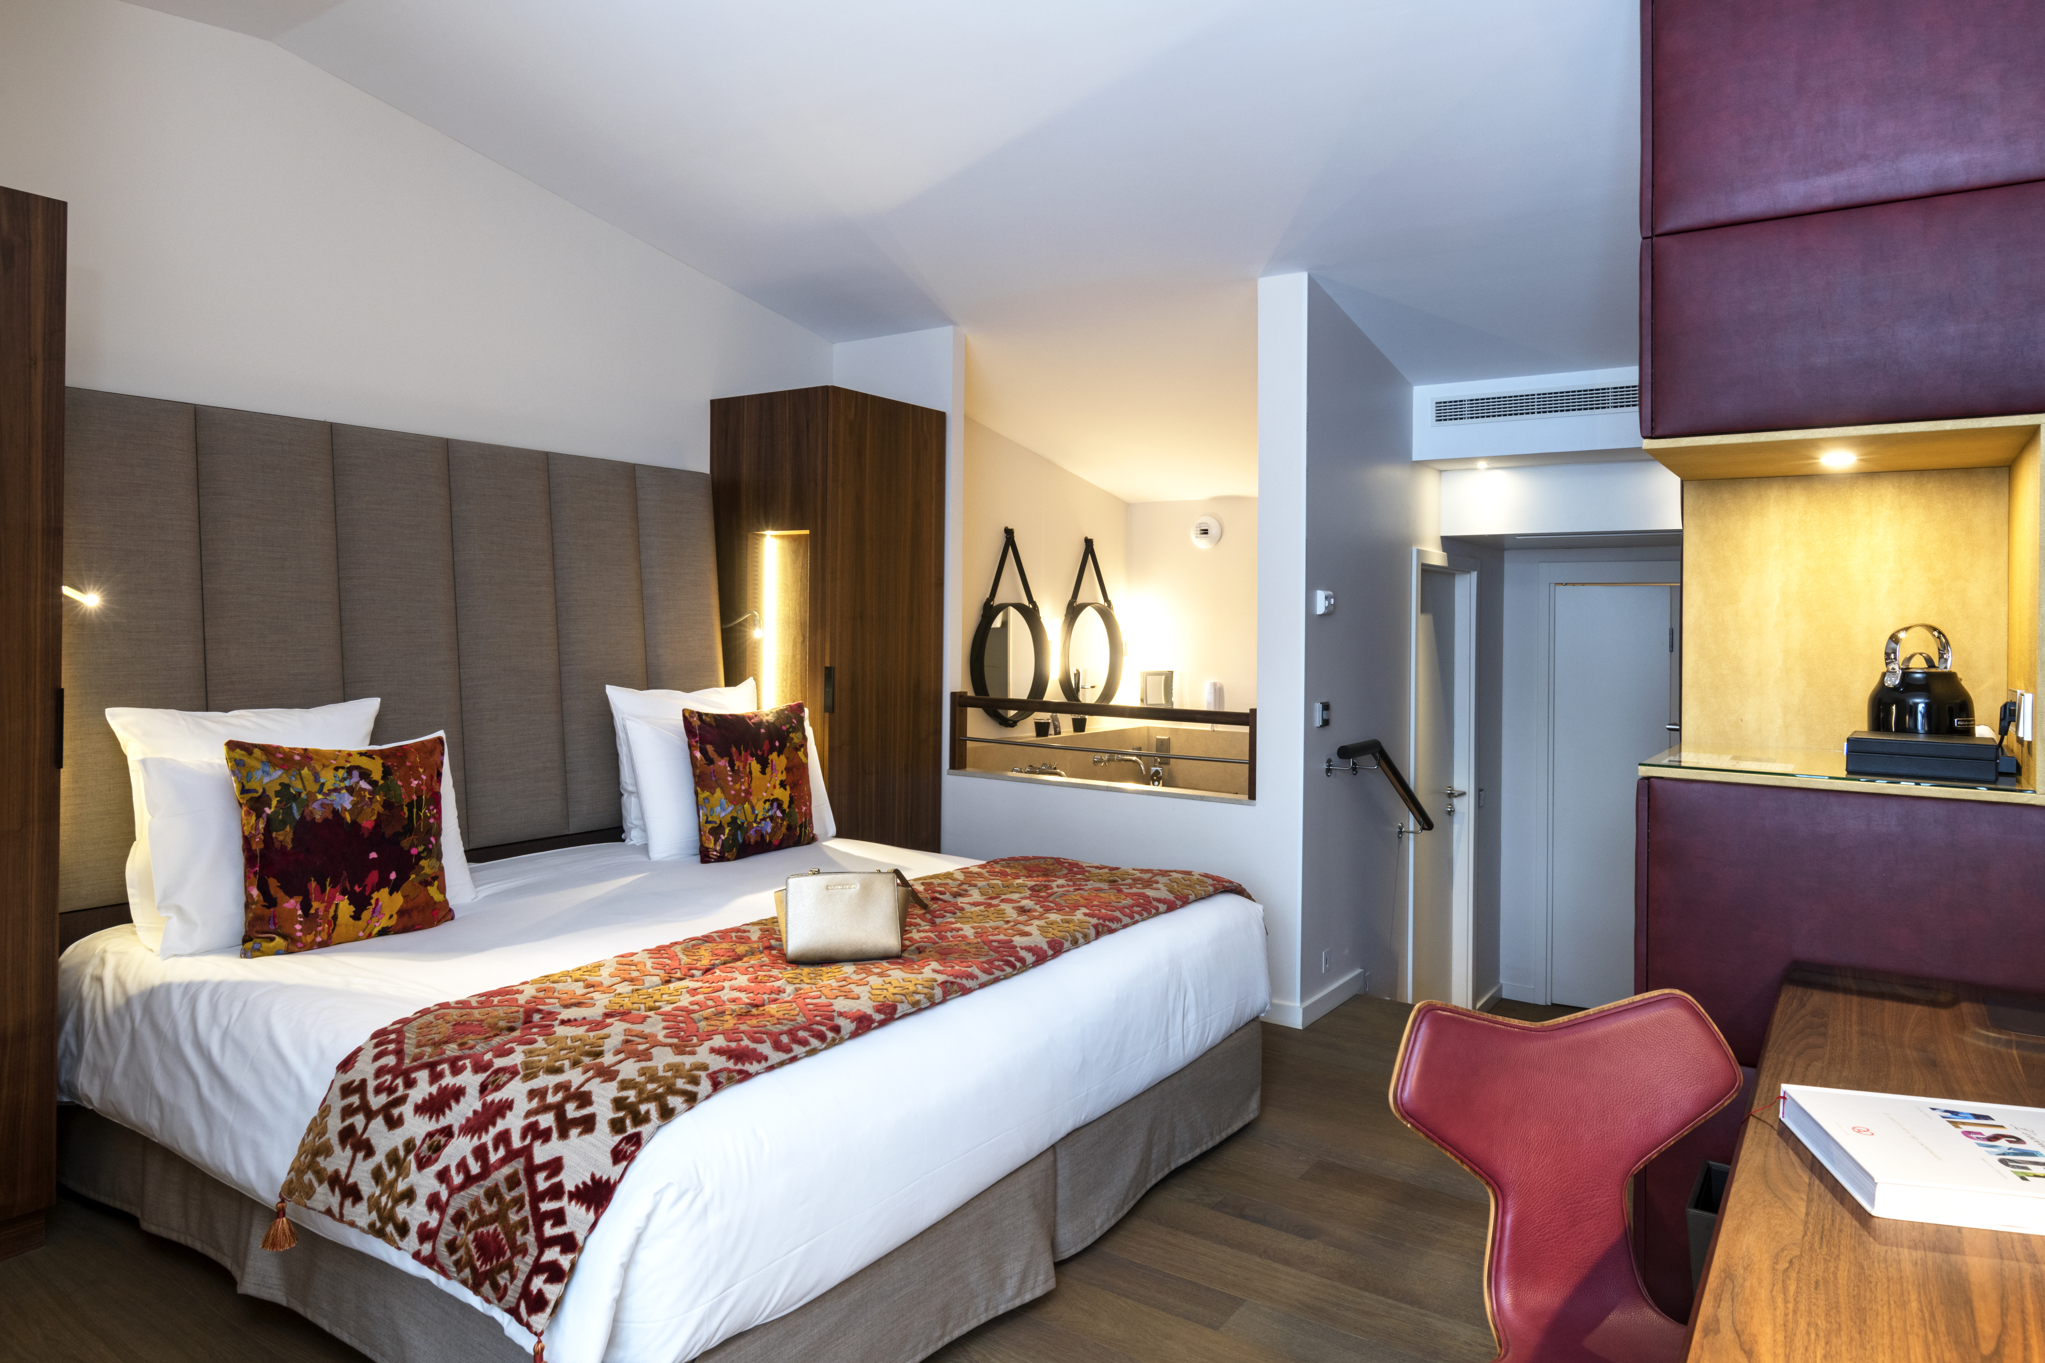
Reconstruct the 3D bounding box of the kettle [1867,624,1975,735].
[{"bbox_3d":[1.780,0.022,2.460,0.190,0.265,0.170,0,1,-10],"label":"kettle"}]

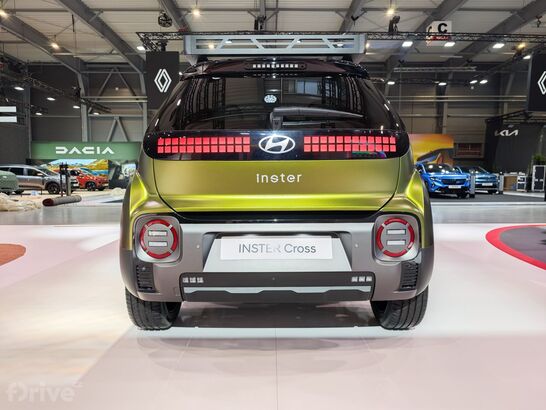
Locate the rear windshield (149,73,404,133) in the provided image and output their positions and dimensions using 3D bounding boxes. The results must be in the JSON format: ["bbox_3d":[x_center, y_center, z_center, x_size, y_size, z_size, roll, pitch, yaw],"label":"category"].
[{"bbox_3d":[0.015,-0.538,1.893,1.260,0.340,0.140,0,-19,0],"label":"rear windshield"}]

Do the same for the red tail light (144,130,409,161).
[{"bbox_3d":[0.020,-0.286,1.813,1.330,0.155,0.200,0,5,0],"label":"red tail light"}]

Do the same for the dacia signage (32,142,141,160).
[{"bbox_3d":[-13.913,-4.019,26.764,8.200,1.320,0.300,0,5,0],"label":"dacia signage"}]

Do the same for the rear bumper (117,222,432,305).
[{"bbox_3d":[0.022,0.254,1.826,1.570,0.400,0.370,0,5,0],"label":"rear bumper"}]

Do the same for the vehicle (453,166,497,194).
[{"bbox_3d":[10.900,-1.519,20.745,1.850,1.570,4.400,0,5,-2],"label":"vehicle"}]

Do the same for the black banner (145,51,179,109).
[{"bbox_3d":[-4.806,-5.370,15.620,1.420,2.500,0.300,0,5,0],"label":"black banner"}]

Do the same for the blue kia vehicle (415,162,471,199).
[{"bbox_3d":[7.860,-1.286,17.604,1.850,1.600,4.550,0,5,3],"label":"blue kia vehicle"}]

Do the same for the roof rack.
[{"bbox_3d":[0.015,-0.988,2.679,1.100,0.120,1.150,0,5,0],"label":"roof rack"}]

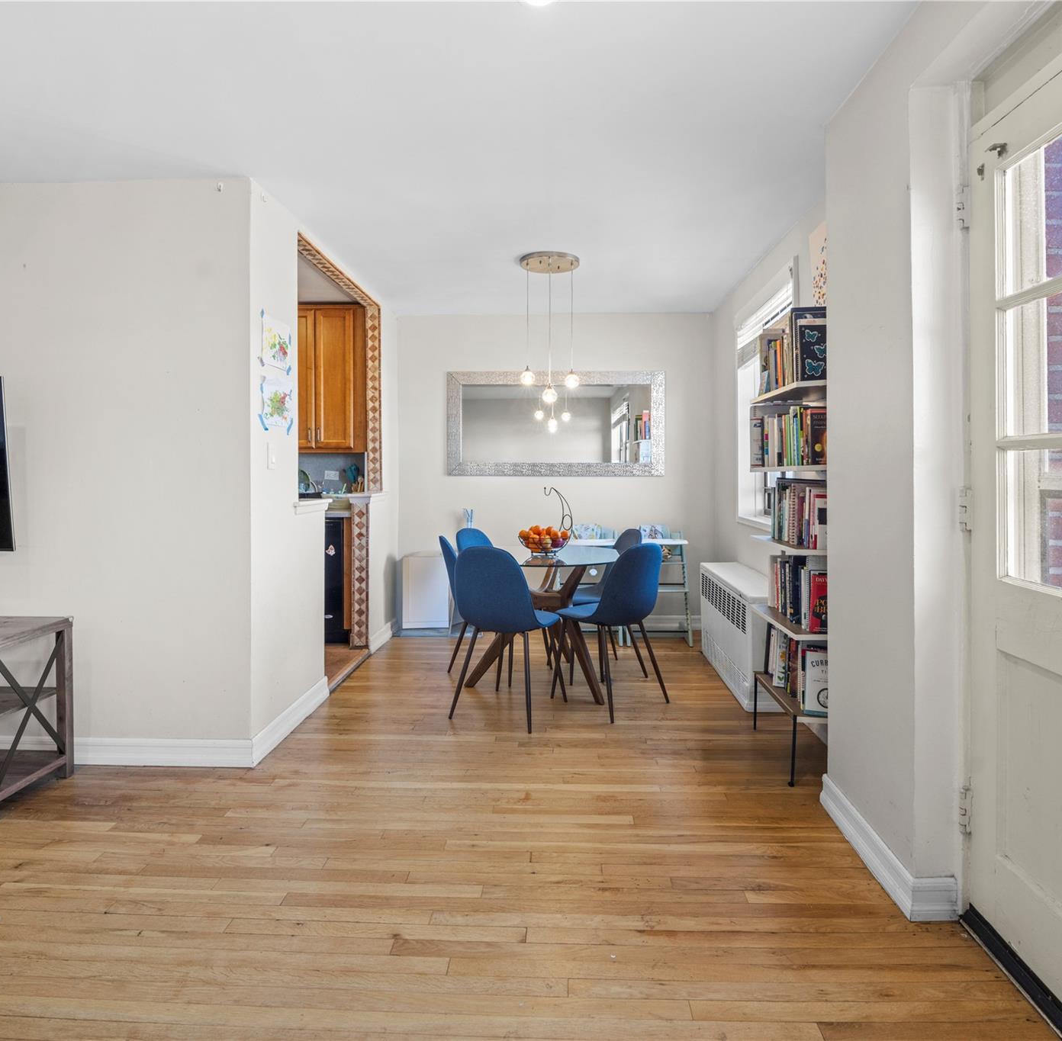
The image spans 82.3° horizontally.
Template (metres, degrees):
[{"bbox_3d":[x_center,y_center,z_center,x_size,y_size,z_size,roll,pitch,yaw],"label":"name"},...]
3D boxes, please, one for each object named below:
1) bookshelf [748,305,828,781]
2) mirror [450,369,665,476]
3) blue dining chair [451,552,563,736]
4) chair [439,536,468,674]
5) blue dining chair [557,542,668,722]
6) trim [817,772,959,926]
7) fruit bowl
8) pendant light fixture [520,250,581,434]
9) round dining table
[{"bbox_3d":[1.175,0.084,2.630,0.290,1.870,0.570,0,2,3],"label":"bookshelf"},{"bbox_3d":[0.190,-0.750,4.715,1.690,0.810,0.040,0,2,3],"label":"mirror"},{"bbox_3d":[-0.106,0.546,3.110,0.460,0.868,0.530,1,3,24],"label":"blue dining chair"},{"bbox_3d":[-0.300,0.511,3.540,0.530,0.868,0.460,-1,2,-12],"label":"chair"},{"bbox_3d":[0.427,0.535,3.240,0.460,0.868,0.530,-2,3,-44],"label":"blue dining chair"},{"bbox_3d":[1.125,1.013,1.960,0.130,0.118,0.630,0,2,3],"label":"trim"},{"bbox_3d":[0.075,0.115,3.530,0.300,0.176,0.300,0,2,0],"label":"fruit bowl"},{"bbox_3d":[0.107,-1.084,3.530,0.345,0.860,0.345,0,2,0],"label":"pendant light fixture"},{"bbox_3d":[0.090,0.572,3.540,0.920,0.746,0.920,0,2,0],"label":"round dining table"}]

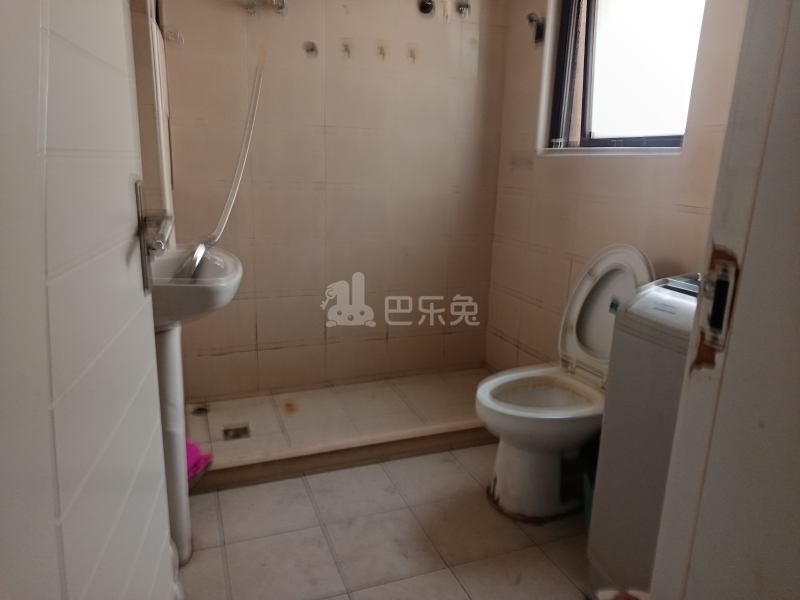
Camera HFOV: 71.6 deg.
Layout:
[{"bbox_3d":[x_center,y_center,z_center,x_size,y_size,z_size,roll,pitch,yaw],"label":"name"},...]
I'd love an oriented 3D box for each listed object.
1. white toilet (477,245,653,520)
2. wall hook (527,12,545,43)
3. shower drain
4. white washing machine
[{"bbox_3d":[0.519,0.256,1.890,0.590,0.872,0.410,-5,16,-26],"label":"white toilet"},{"bbox_3d":[0.607,-1.215,2.479,0.054,0.107,0.045,-4,15,-20],"label":"wall hook"},{"bbox_3d":[-0.697,0.566,2.374,0.103,0.010,0.108,-4,15,-20],"label":"shower drain"},{"bbox_3d":[0.883,0.408,1.336,0.540,0.870,0.530,-4,15,-20],"label":"white washing machine"}]

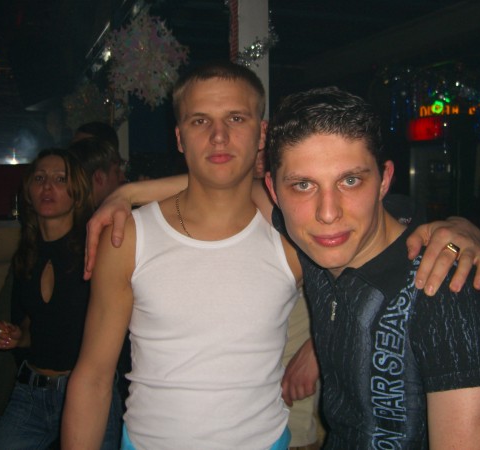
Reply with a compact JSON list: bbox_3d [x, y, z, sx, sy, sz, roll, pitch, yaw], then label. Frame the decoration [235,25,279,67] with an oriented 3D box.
[{"bbox_3d":[0.066,-0.677,2.500,0.160,0.165,0.110,0,5,0],"label":"decoration"}]

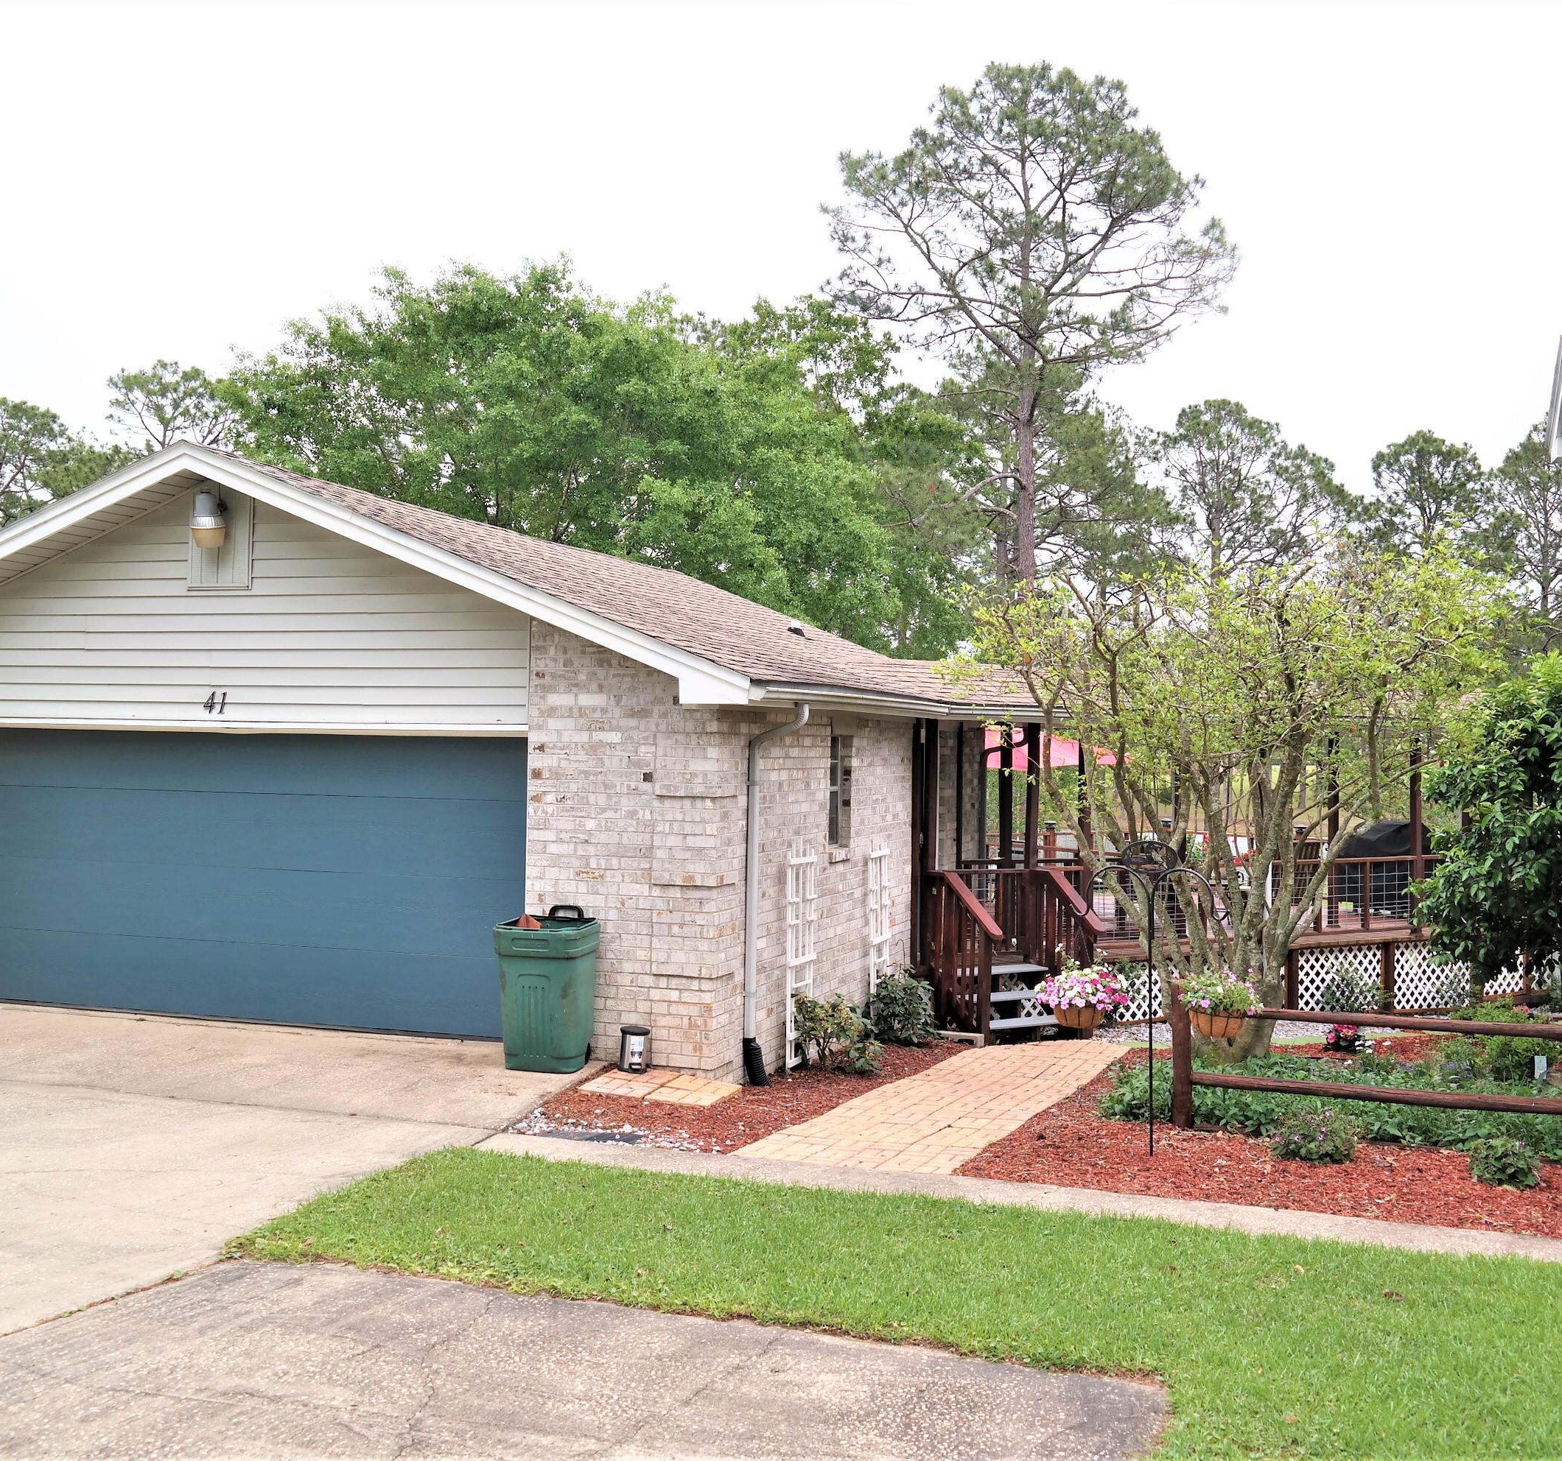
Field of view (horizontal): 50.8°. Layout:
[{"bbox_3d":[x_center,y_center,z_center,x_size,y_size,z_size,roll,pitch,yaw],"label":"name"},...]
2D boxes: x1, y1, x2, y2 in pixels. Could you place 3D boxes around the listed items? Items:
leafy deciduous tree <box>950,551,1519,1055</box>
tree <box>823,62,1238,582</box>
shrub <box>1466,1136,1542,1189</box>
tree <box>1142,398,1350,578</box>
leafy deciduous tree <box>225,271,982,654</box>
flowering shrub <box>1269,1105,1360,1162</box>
[{"bbox_3d":[3.172,0.537,11.498,3.650,3.519,3.500,1,0,17],"label":"leafy deciduous tree"},{"bbox_3d":[6.384,-6.911,41.024,10.000,19.329,9.500,1,0,17],"label":"tree"},{"bbox_3d":[3.701,2.170,8.402,0.360,0.250,0.340,1,0,17],"label":"shrub"},{"bbox_3d":[16.486,-4.305,58.016,7.200,14.596,7.000,1,0,17],"label":"tree"},{"bbox_3d":[-3.411,-3.254,31.012,12.800,10.999,11.000,1,0,17],"label":"leafy deciduous tree"},{"bbox_3d":[2.887,2.153,8.916,0.470,0.260,0.420,1,0,17],"label":"flowering shrub"}]

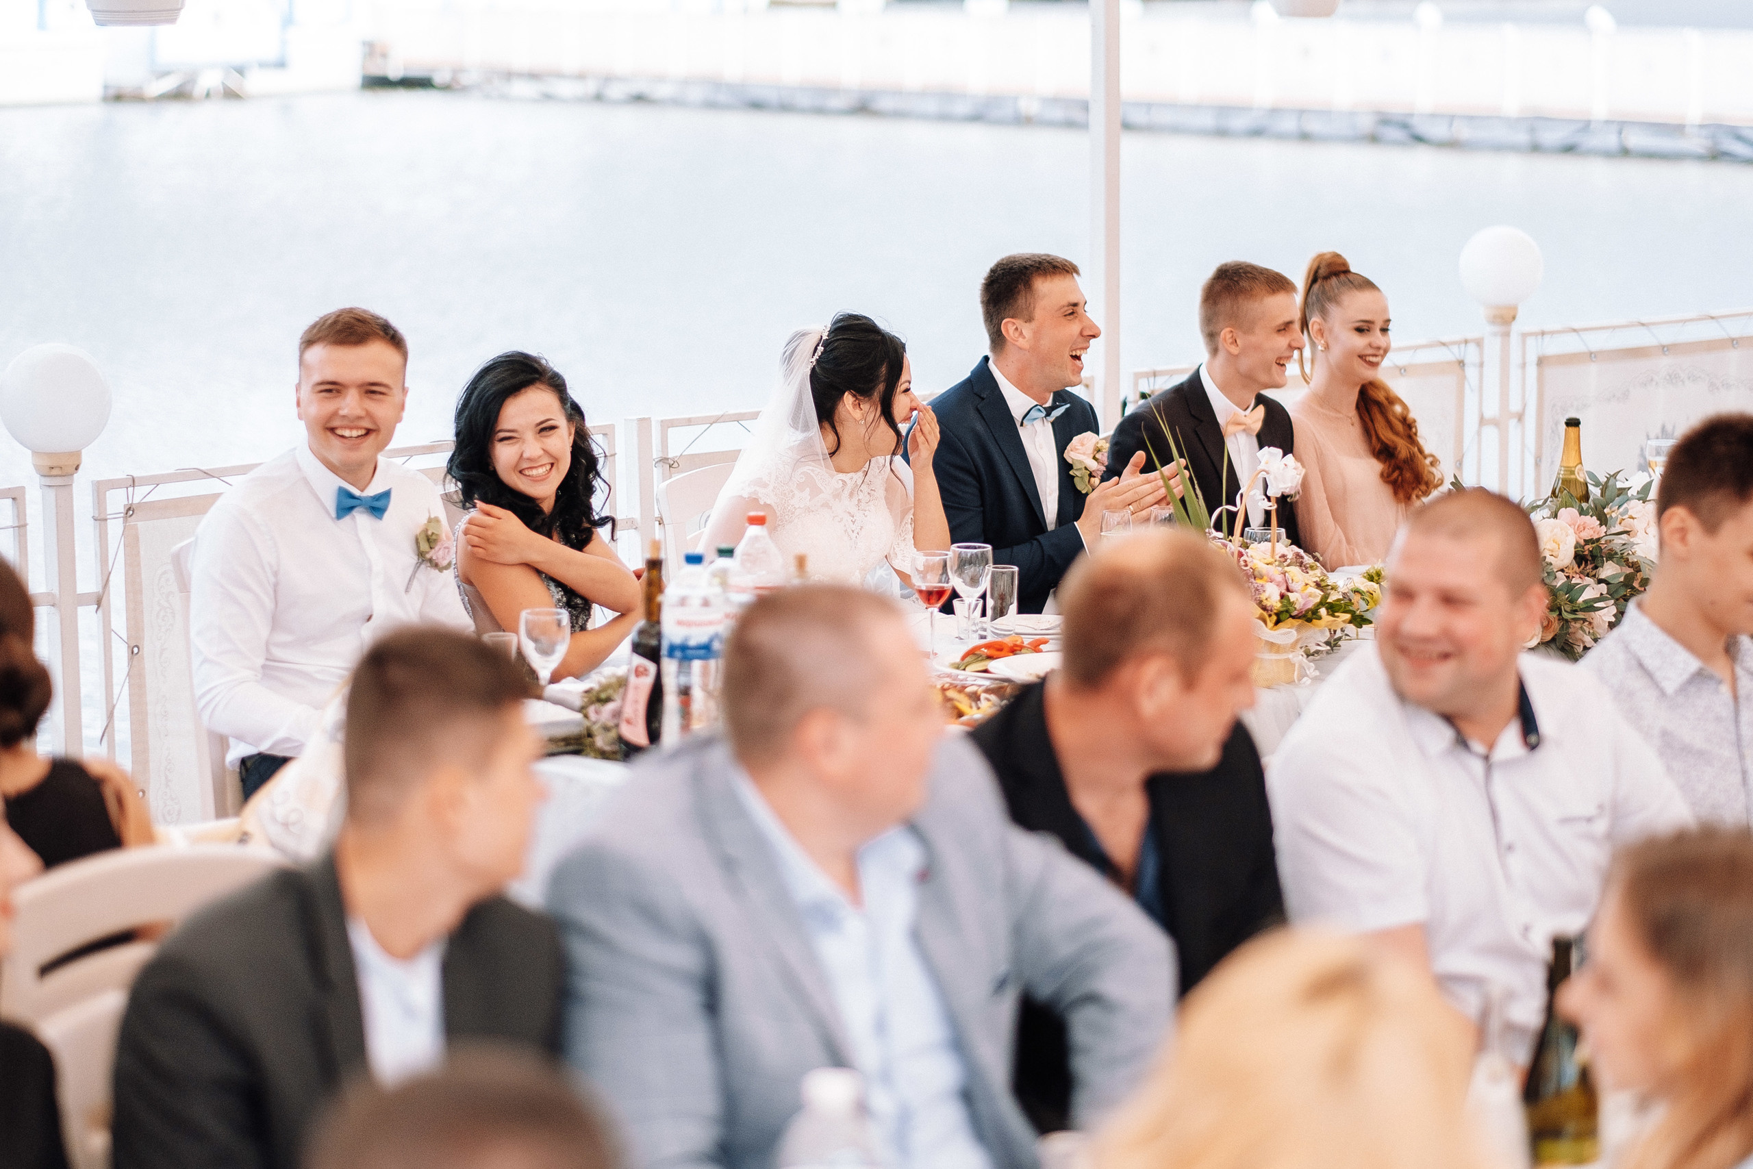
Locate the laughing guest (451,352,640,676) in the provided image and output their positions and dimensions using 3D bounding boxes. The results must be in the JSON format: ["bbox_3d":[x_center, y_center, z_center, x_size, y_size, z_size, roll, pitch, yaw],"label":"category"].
[{"bbox_3d":[-0.461,0.264,6.467,0.780,1.254,0.470,9,13,44],"label":"laughing guest"}]

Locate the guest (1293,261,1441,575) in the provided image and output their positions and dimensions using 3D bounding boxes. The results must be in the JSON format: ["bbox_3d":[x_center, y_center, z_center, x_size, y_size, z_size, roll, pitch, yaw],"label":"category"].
[{"bbox_3d":[1.002,0.043,7.903,0.470,1.353,0.740,-8,12,-40],"label":"guest"}]

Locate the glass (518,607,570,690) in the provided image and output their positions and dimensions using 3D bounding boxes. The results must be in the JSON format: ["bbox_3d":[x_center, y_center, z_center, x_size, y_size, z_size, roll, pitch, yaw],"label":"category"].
[{"bbox_3d":[-0.504,0.113,6.162,0.075,0.170,0.075,0,9,0],"label":"glass"}]

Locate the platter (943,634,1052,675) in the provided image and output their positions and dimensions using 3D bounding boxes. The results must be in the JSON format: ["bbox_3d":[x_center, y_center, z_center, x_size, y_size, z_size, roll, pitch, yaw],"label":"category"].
[{"bbox_3d":[0.213,0.115,6.459,0.260,0.065,0.260,0,9,0],"label":"platter"}]

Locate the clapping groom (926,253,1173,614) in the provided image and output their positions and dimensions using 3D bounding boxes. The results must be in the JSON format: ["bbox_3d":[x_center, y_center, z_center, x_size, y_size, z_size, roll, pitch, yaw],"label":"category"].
[{"bbox_3d":[0.403,0.086,7.292,0.850,1.332,0.550,8,12,42],"label":"clapping groom"}]

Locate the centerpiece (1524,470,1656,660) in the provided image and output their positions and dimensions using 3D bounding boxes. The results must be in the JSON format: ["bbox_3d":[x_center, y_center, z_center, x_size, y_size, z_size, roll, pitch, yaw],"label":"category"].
[{"bbox_3d":[1.261,-0.031,7.350,0.380,0.350,0.300,-8,12,-38],"label":"centerpiece"}]

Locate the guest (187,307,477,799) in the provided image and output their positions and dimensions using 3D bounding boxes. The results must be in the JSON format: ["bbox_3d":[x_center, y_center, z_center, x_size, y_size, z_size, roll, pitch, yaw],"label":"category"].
[{"bbox_3d":[-0.734,0.246,6.350,0.540,1.331,0.820,-7,11,-34],"label":"guest"}]

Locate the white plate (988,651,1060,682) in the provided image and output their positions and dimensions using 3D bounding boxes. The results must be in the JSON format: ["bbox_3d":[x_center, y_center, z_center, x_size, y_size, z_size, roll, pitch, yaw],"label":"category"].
[{"bbox_3d":[0.304,0.136,6.500,0.250,0.030,0.250,-6,10,-33],"label":"white plate"}]

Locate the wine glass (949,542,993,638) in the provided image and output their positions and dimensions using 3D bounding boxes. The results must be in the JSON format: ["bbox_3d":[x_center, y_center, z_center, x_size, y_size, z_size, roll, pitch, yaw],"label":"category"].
[{"bbox_3d":[0.165,0.008,7.136,0.080,0.178,0.080,0,9,0],"label":"wine glass"}]

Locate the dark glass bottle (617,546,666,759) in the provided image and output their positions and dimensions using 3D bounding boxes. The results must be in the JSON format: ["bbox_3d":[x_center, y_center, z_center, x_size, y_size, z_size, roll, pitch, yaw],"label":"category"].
[{"bbox_3d":[-0.343,0.093,6.123,0.082,0.335,0.082,0,9,0],"label":"dark glass bottle"}]

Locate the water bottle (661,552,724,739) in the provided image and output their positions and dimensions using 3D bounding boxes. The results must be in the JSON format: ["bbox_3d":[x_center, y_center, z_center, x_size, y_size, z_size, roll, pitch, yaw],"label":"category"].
[{"bbox_3d":[-0.275,0.110,6.074,0.090,0.322,0.090,0,9,0],"label":"water bottle"}]

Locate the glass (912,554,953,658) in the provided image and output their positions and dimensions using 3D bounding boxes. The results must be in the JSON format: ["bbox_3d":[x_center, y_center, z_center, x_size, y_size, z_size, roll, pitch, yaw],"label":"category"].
[{"bbox_3d":[0.095,0.032,6.935,0.071,0.188,0.071,0,9,0],"label":"glass"}]

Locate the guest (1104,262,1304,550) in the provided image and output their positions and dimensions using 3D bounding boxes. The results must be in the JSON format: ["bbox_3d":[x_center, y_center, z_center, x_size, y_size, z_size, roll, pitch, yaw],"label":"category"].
[{"bbox_3d":[0.749,0.081,7.670,0.740,1.357,0.520,8,13,43],"label":"guest"}]

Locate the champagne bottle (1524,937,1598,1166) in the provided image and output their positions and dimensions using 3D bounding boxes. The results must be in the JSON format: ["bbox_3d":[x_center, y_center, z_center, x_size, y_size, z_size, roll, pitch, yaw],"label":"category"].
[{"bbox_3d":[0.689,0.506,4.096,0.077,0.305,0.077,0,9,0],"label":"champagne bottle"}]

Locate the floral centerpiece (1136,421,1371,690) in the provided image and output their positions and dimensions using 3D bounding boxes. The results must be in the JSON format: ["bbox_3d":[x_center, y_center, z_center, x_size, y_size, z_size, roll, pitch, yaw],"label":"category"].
[{"bbox_3d":[0.635,-0.054,6.830,0.380,0.450,0.340,-8,12,-38],"label":"floral centerpiece"}]

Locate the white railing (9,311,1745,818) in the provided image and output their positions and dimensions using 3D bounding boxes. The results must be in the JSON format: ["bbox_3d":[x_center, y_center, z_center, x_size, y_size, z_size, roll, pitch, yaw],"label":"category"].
[{"bbox_3d":[0.349,0.049,8.716,5.090,0.950,0.070,-8,12,-41],"label":"white railing"}]

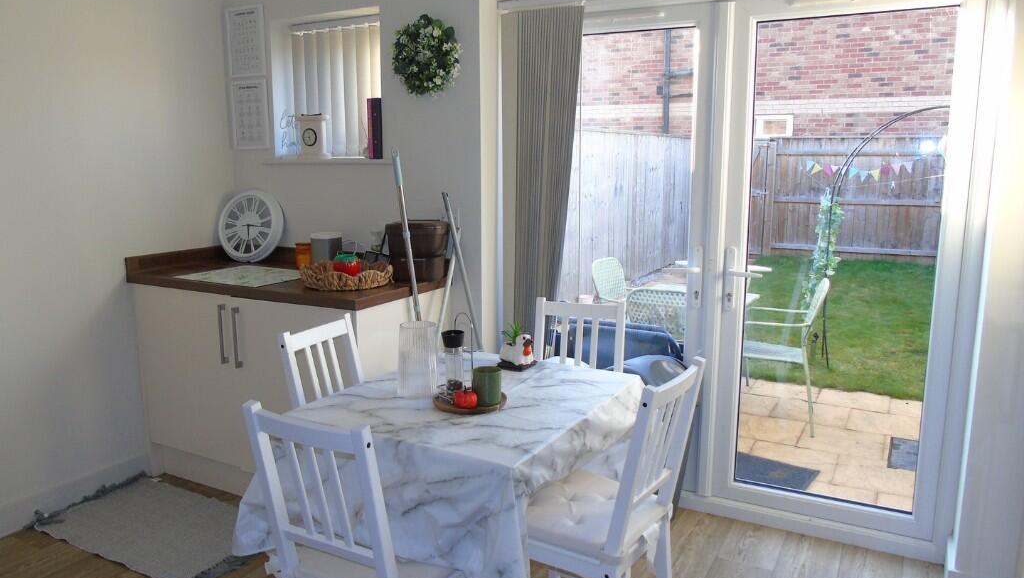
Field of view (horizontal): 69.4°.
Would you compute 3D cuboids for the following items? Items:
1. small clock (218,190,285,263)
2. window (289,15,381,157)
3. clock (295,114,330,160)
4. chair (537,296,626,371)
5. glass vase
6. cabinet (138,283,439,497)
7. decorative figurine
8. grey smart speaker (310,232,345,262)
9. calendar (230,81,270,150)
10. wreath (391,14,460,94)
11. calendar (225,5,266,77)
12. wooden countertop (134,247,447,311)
[{"bbox_3d":[-1.208,-0.287,3.438,0.325,0.325,0.060,3,-2,17],"label":"small clock"},{"bbox_3d":[-0.754,-0.899,3.342,0.605,0.607,0.070,5,11,28],"label":"window"},{"bbox_3d":[-0.922,-0.712,3.463,0.151,0.208,0.060,4,10,23],"label":"clock"},{"bbox_3d":[0.184,0.516,2.593,0.412,0.894,0.492,3,10,18],"label":"chair"},{"bbox_3d":[-0.265,0.195,2.074,0.108,0.193,0.108,0,10,0],"label":"glass vase"},{"bbox_3d":[-0.958,0.413,3.263,1.226,0.876,0.628,5,11,27],"label":"cabinet"},{"bbox_3d":[0.016,0.175,2.349,0.105,0.138,0.110,-8,13,-39],"label":"decorative figurine"},{"bbox_3d":[-0.804,-0.155,3.194,0.120,0.161,0.120,5,11,28],"label":"grey smart speaker"},{"bbox_3d":[-1.223,-0.810,3.445,0.229,0.321,0.018,5,11,28],"label":"calendar"},{"bbox_3d":[-0.349,-0.957,3.027,0.322,0.311,0.090,5,11,27],"label":"wreath"},{"bbox_3d":[-1.226,-1.136,3.393,0.239,0.316,0.018,5,11,28],"label":"calendar"},{"bbox_3d":[-0.940,-0.073,3.059,1.265,0.104,0.594,5,11,28],"label":"wooden countertop"}]

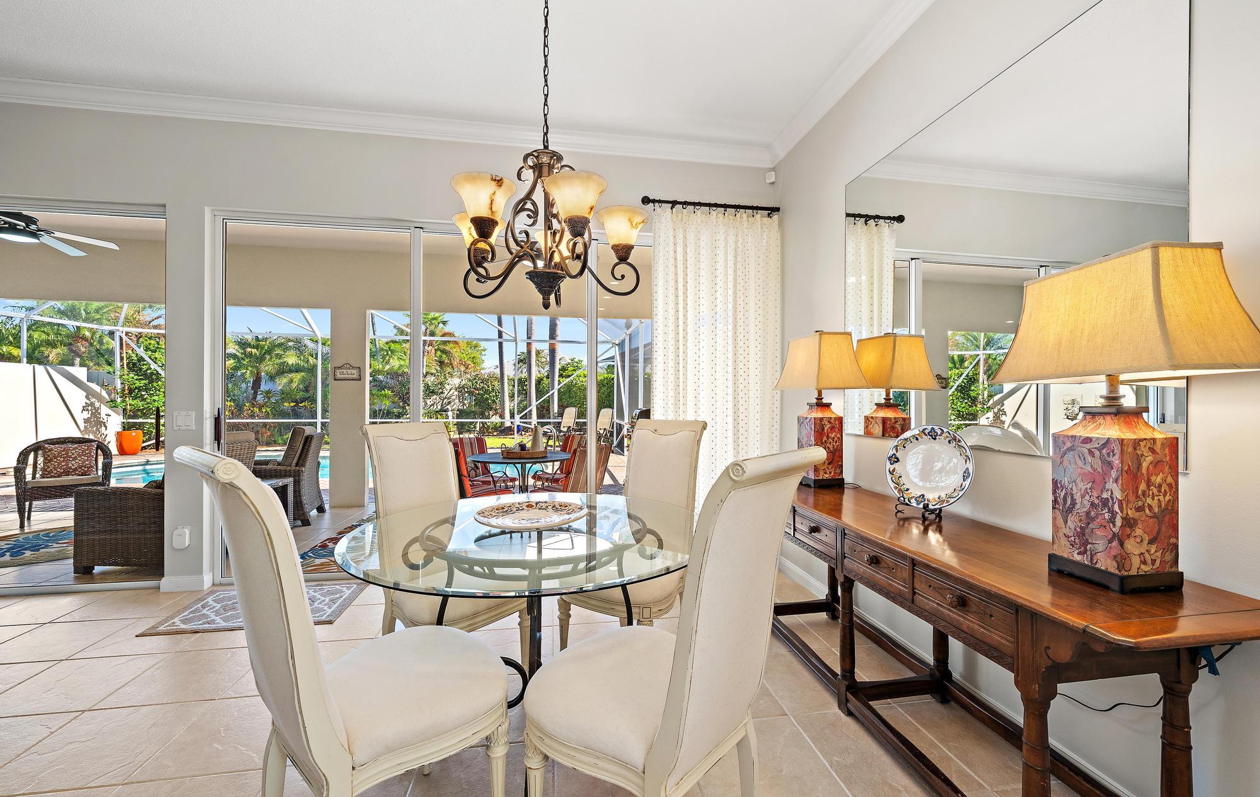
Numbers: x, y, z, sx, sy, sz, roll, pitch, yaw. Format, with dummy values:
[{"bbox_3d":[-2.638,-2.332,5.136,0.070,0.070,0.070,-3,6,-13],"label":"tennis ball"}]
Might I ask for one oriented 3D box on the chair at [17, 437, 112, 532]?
[{"bbox_3d":[-5.832,0.825,5.056,0.620,0.840,0.650,0,0,38],"label":"chair"}]

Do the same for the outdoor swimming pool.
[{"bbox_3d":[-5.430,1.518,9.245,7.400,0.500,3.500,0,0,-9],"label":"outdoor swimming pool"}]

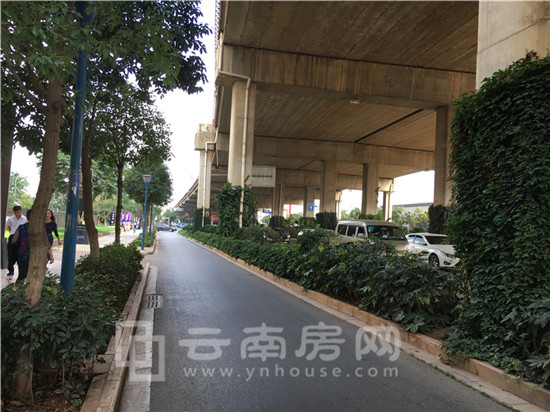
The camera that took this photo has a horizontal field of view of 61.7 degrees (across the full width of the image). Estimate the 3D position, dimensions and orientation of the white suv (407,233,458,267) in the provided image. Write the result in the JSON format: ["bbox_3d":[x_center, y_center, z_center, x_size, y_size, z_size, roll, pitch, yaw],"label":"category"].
[{"bbox_3d":[8.600,2.361,24.877,1.830,1.660,4.500,4,-3,-14],"label":"white suv"}]

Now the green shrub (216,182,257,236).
[{"bbox_3d":[-2.108,0.787,26.574,2.100,3.900,2.000,4,-3,-14],"label":"green shrub"}]

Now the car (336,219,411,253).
[{"bbox_3d":[4.108,1.637,20.198,1.670,1.920,4.250,3,-3,-12],"label":"car"}]

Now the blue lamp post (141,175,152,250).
[{"bbox_3d":[-6.834,0.333,24.272,0.560,4.020,0.560,4,-3,-14],"label":"blue lamp post"}]

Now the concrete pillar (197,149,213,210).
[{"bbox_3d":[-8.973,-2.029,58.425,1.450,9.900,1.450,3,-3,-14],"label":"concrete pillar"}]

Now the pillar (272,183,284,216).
[{"bbox_3d":[0.787,0.874,75.991,1.500,9.000,1.500,4,-3,-14],"label":"pillar"}]

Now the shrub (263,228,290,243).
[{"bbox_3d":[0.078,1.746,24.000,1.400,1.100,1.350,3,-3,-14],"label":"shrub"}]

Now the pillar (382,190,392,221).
[{"bbox_3d":[23.083,1.706,96.059,1.400,9.000,1.400,3,-3,-14],"label":"pillar"}]

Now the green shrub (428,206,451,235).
[{"bbox_3d":[12.315,1.587,33.596,1.800,3.400,1.800,3,-3,-14],"label":"green shrub"}]

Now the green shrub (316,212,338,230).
[{"bbox_3d":[6.122,2.687,53.016,2.000,3.600,2.000,4,-3,-14],"label":"green shrub"}]

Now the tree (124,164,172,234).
[{"bbox_3d":[-8.487,-0.335,31.061,3.100,5.700,3.100,3,-3,-14],"label":"tree"}]

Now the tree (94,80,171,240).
[{"bbox_3d":[-4.141,-0.759,13.200,2.350,5.300,2.350,4,-3,-14],"label":"tree"}]

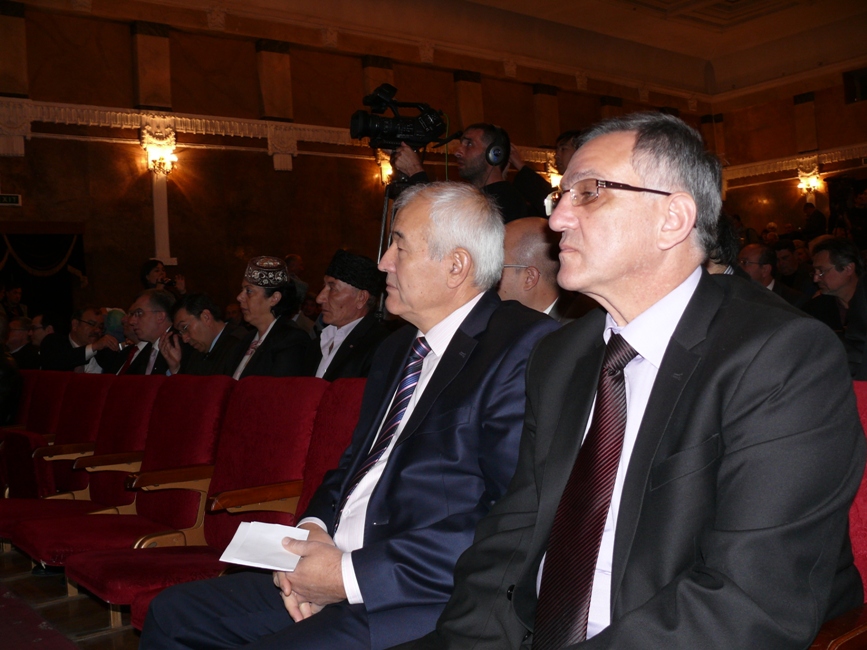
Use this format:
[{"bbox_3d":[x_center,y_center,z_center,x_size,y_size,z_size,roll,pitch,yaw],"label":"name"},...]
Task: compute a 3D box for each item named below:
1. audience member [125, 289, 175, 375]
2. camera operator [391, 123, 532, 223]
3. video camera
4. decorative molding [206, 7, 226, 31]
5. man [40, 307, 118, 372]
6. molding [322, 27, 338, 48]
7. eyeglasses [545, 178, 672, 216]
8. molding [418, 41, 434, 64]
[{"bbox_3d":[-1.375,0.476,3.899,0.780,1.280,0.550,-4,1,-40],"label":"audience member"},{"bbox_3d":[0.205,0.097,3.461,0.600,1.780,0.580,-4,1,-22],"label":"camera operator"},{"bbox_3d":[-0.128,-0.781,3.300,0.340,0.215,0.170,-4,1,-16],"label":"video camera"},{"bbox_3d":[-2.925,-4.131,11.815,0.237,0.301,0.120,-4,1,-40],"label":"decorative molding"},{"bbox_3d":[-1.966,0.528,4.768,0.600,1.230,0.750,-4,1,6],"label":"man"},{"bbox_3d":[-1.525,-4.256,12.976,0.237,0.301,0.120,-4,1,-40],"label":"molding"},{"bbox_3d":[0.227,-0.149,1.126,0.145,0.048,0.142,4,-1,-20],"label":"eyeglasses"},{"bbox_3d":[-0.113,-4.398,14.147,0.237,0.301,0.120,-4,1,-40],"label":"molding"}]

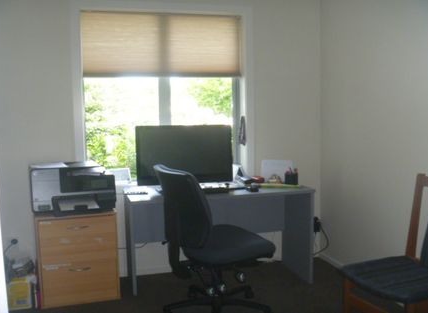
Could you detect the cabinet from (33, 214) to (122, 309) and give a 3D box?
[{"bbox_3d":[-0.971,0.690,3.331,0.534,0.627,0.433,-2,5,-14],"label":"cabinet"}]

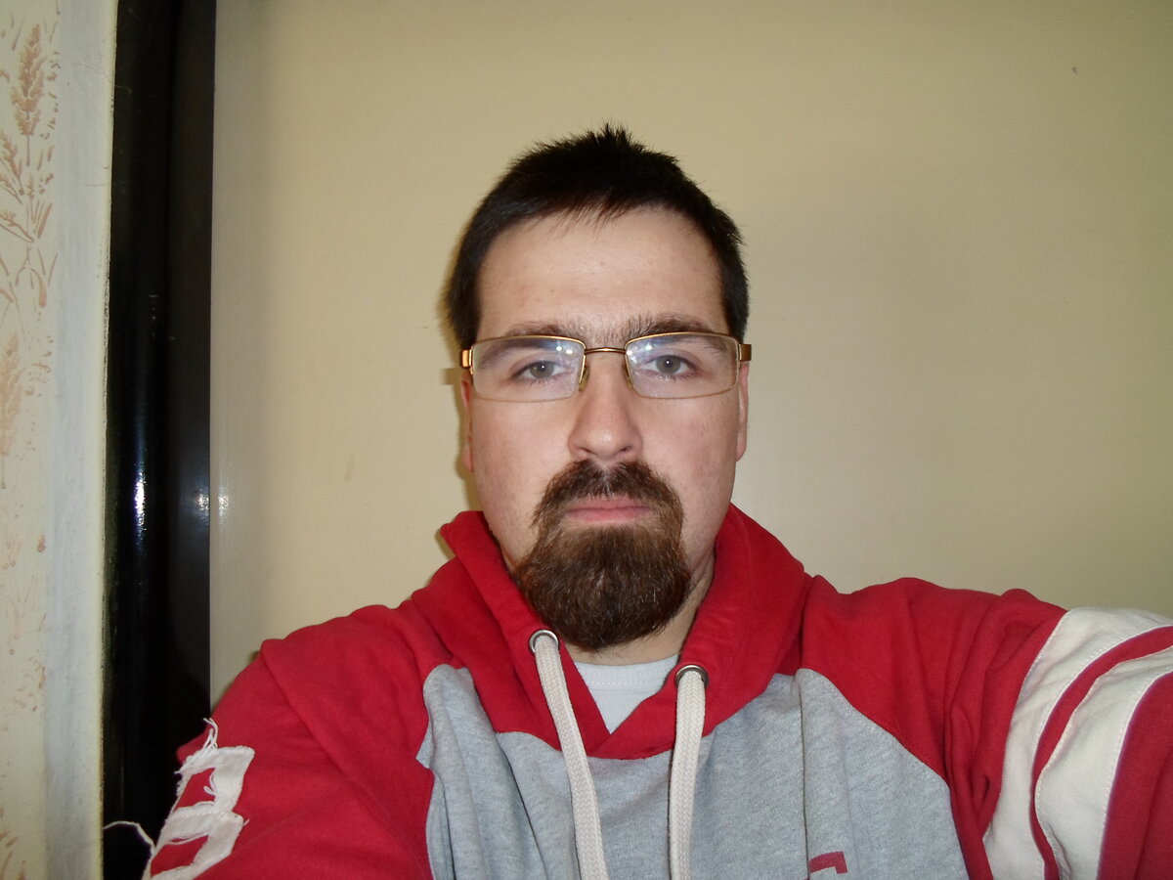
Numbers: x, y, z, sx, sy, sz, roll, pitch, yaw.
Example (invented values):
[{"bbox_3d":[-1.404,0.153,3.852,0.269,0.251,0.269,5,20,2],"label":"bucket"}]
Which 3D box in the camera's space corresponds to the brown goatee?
[{"bbox_3d":[0.008,0.055,0.409,0.086,0.092,0.057,-1,3,-1],"label":"brown goatee"}]

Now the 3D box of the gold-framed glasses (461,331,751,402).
[{"bbox_3d":[0.008,-0.037,0.464,0.139,0.040,0.138,-1,3,-1],"label":"gold-framed glasses"}]

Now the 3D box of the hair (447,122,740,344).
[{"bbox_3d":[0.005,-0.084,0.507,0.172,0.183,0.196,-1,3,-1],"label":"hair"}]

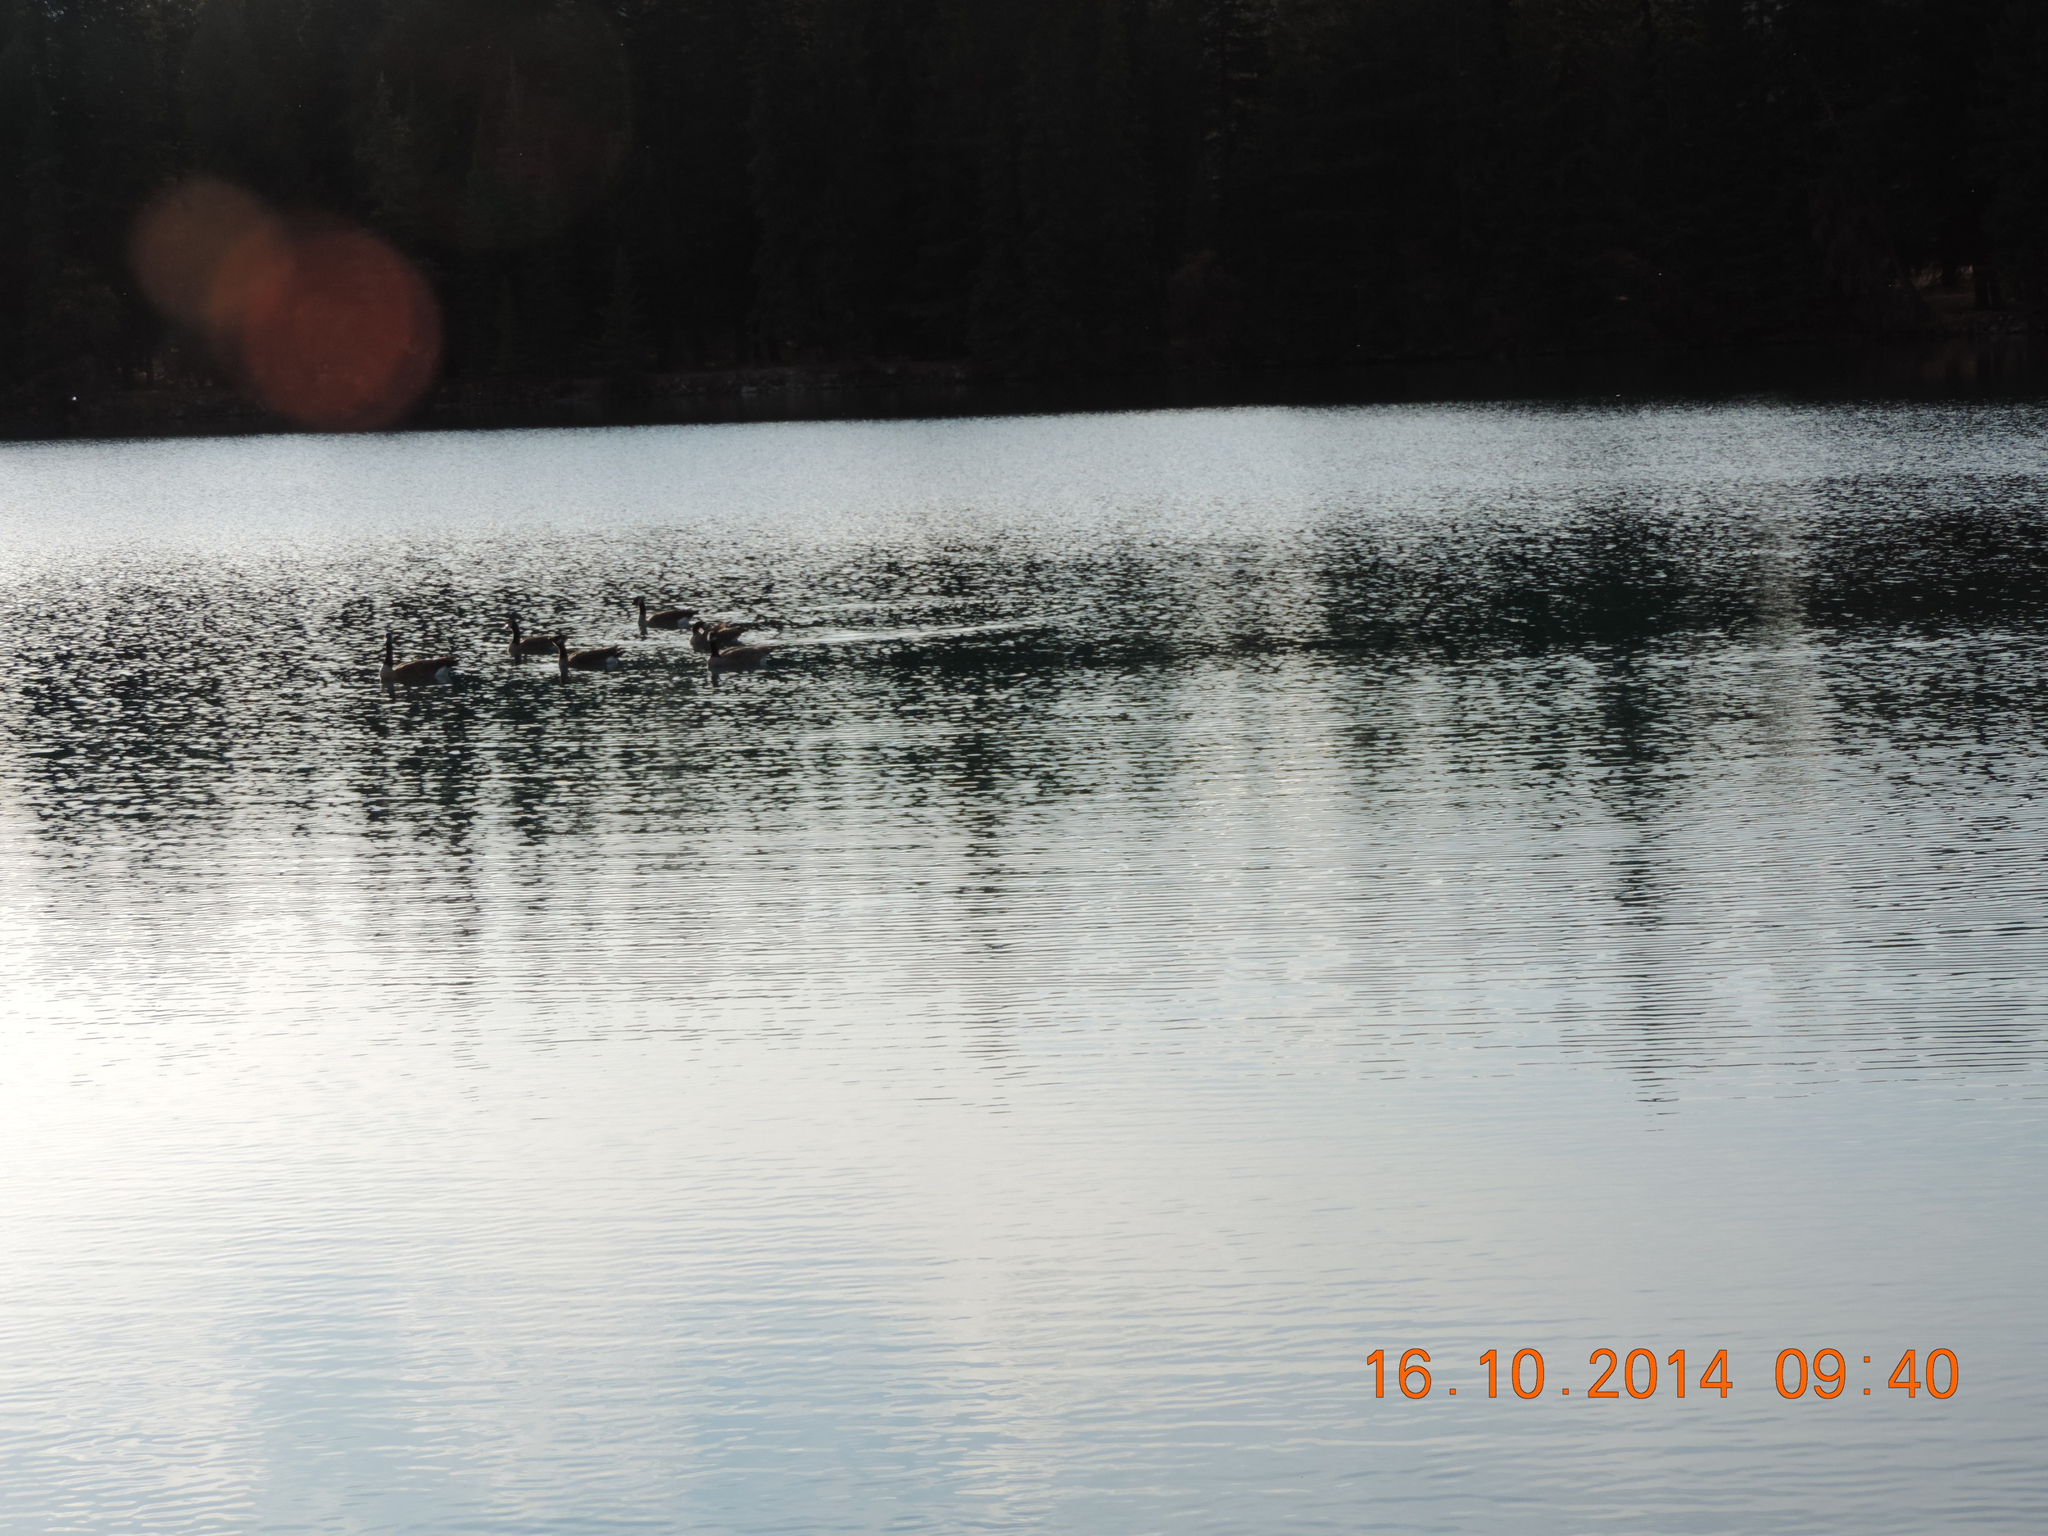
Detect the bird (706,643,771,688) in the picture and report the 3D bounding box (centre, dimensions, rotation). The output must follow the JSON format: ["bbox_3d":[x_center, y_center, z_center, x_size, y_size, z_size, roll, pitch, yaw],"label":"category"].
[{"bbox_3d":[-2.587,-1.056,45.921,0.640,0.410,0.270,-3,5,0],"label":"bird"}]

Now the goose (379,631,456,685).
[{"bbox_3d":[-5.567,-0.979,46.258,0.700,0.480,0.270,-2,5,12],"label":"goose"}]

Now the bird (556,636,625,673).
[{"bbox_3d":[-4.086,-1.071,47.118,0.660,0.380,0.270,-2,5,10],"label":"bird"}]

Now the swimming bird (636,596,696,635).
[{"bbox_3d":[-3.839,-1.664,53.872,0.670,0.400,0.270,-2,5,10],"label":"swimming bird"}]

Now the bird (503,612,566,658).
[{"bbox_3d":[-4.831,-1.298,49.849,0.640,0.440,0.270,-2,5,5],"label":"bird"}]

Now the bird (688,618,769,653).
[{"bbox_3d":[-2.949,-1.269,49.060,0.620,0.340,0.270,-5,6,-30],"label":"bird"}]

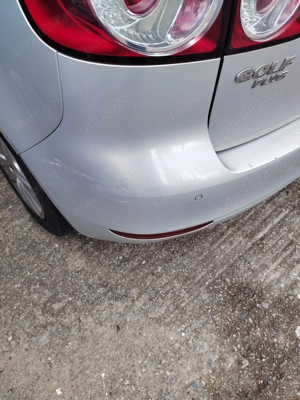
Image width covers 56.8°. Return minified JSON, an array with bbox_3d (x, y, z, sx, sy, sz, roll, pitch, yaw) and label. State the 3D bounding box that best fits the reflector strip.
[{"bbox_3d":[0.039,0.096,0.871,0.332,0.036,0.050,-5,46,-2],"label":"reflector strip"}]

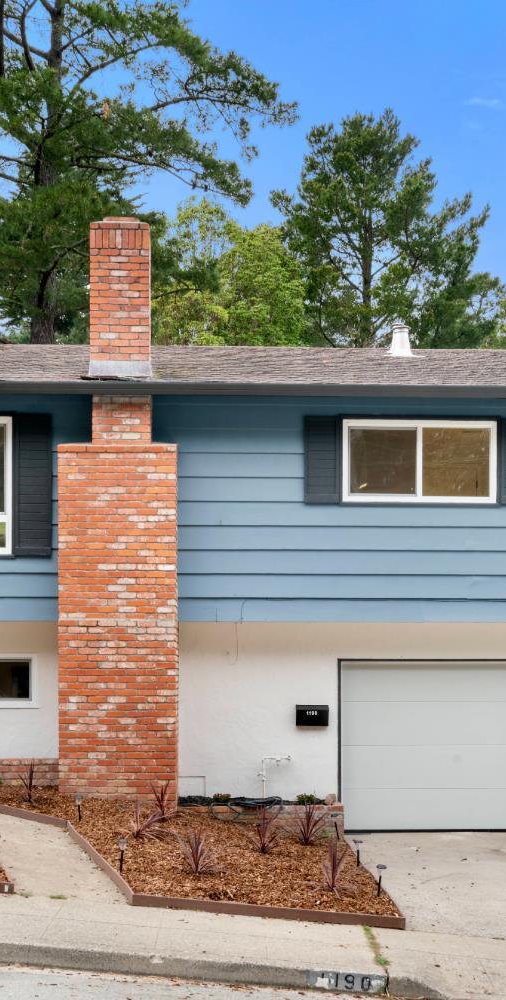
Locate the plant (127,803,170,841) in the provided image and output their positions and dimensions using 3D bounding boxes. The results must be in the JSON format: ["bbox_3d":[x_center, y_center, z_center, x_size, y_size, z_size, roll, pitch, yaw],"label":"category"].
[{"bbox_3d":[-1.004,3.109,12.100,0.420,0.380,0.420,0,-1,-2],"label":"plant"}]

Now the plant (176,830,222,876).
[{"bbox_3d":[-0.465,3.077,10.900,0.420,0.420,0.420,0,-1,-2],"label":"plant"}]

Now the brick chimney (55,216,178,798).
[{"bbox_3d":[-1.523,0.100,14.300,1.340,6.580,0.750,0,-1,-2],"label":"brick chimney"}]

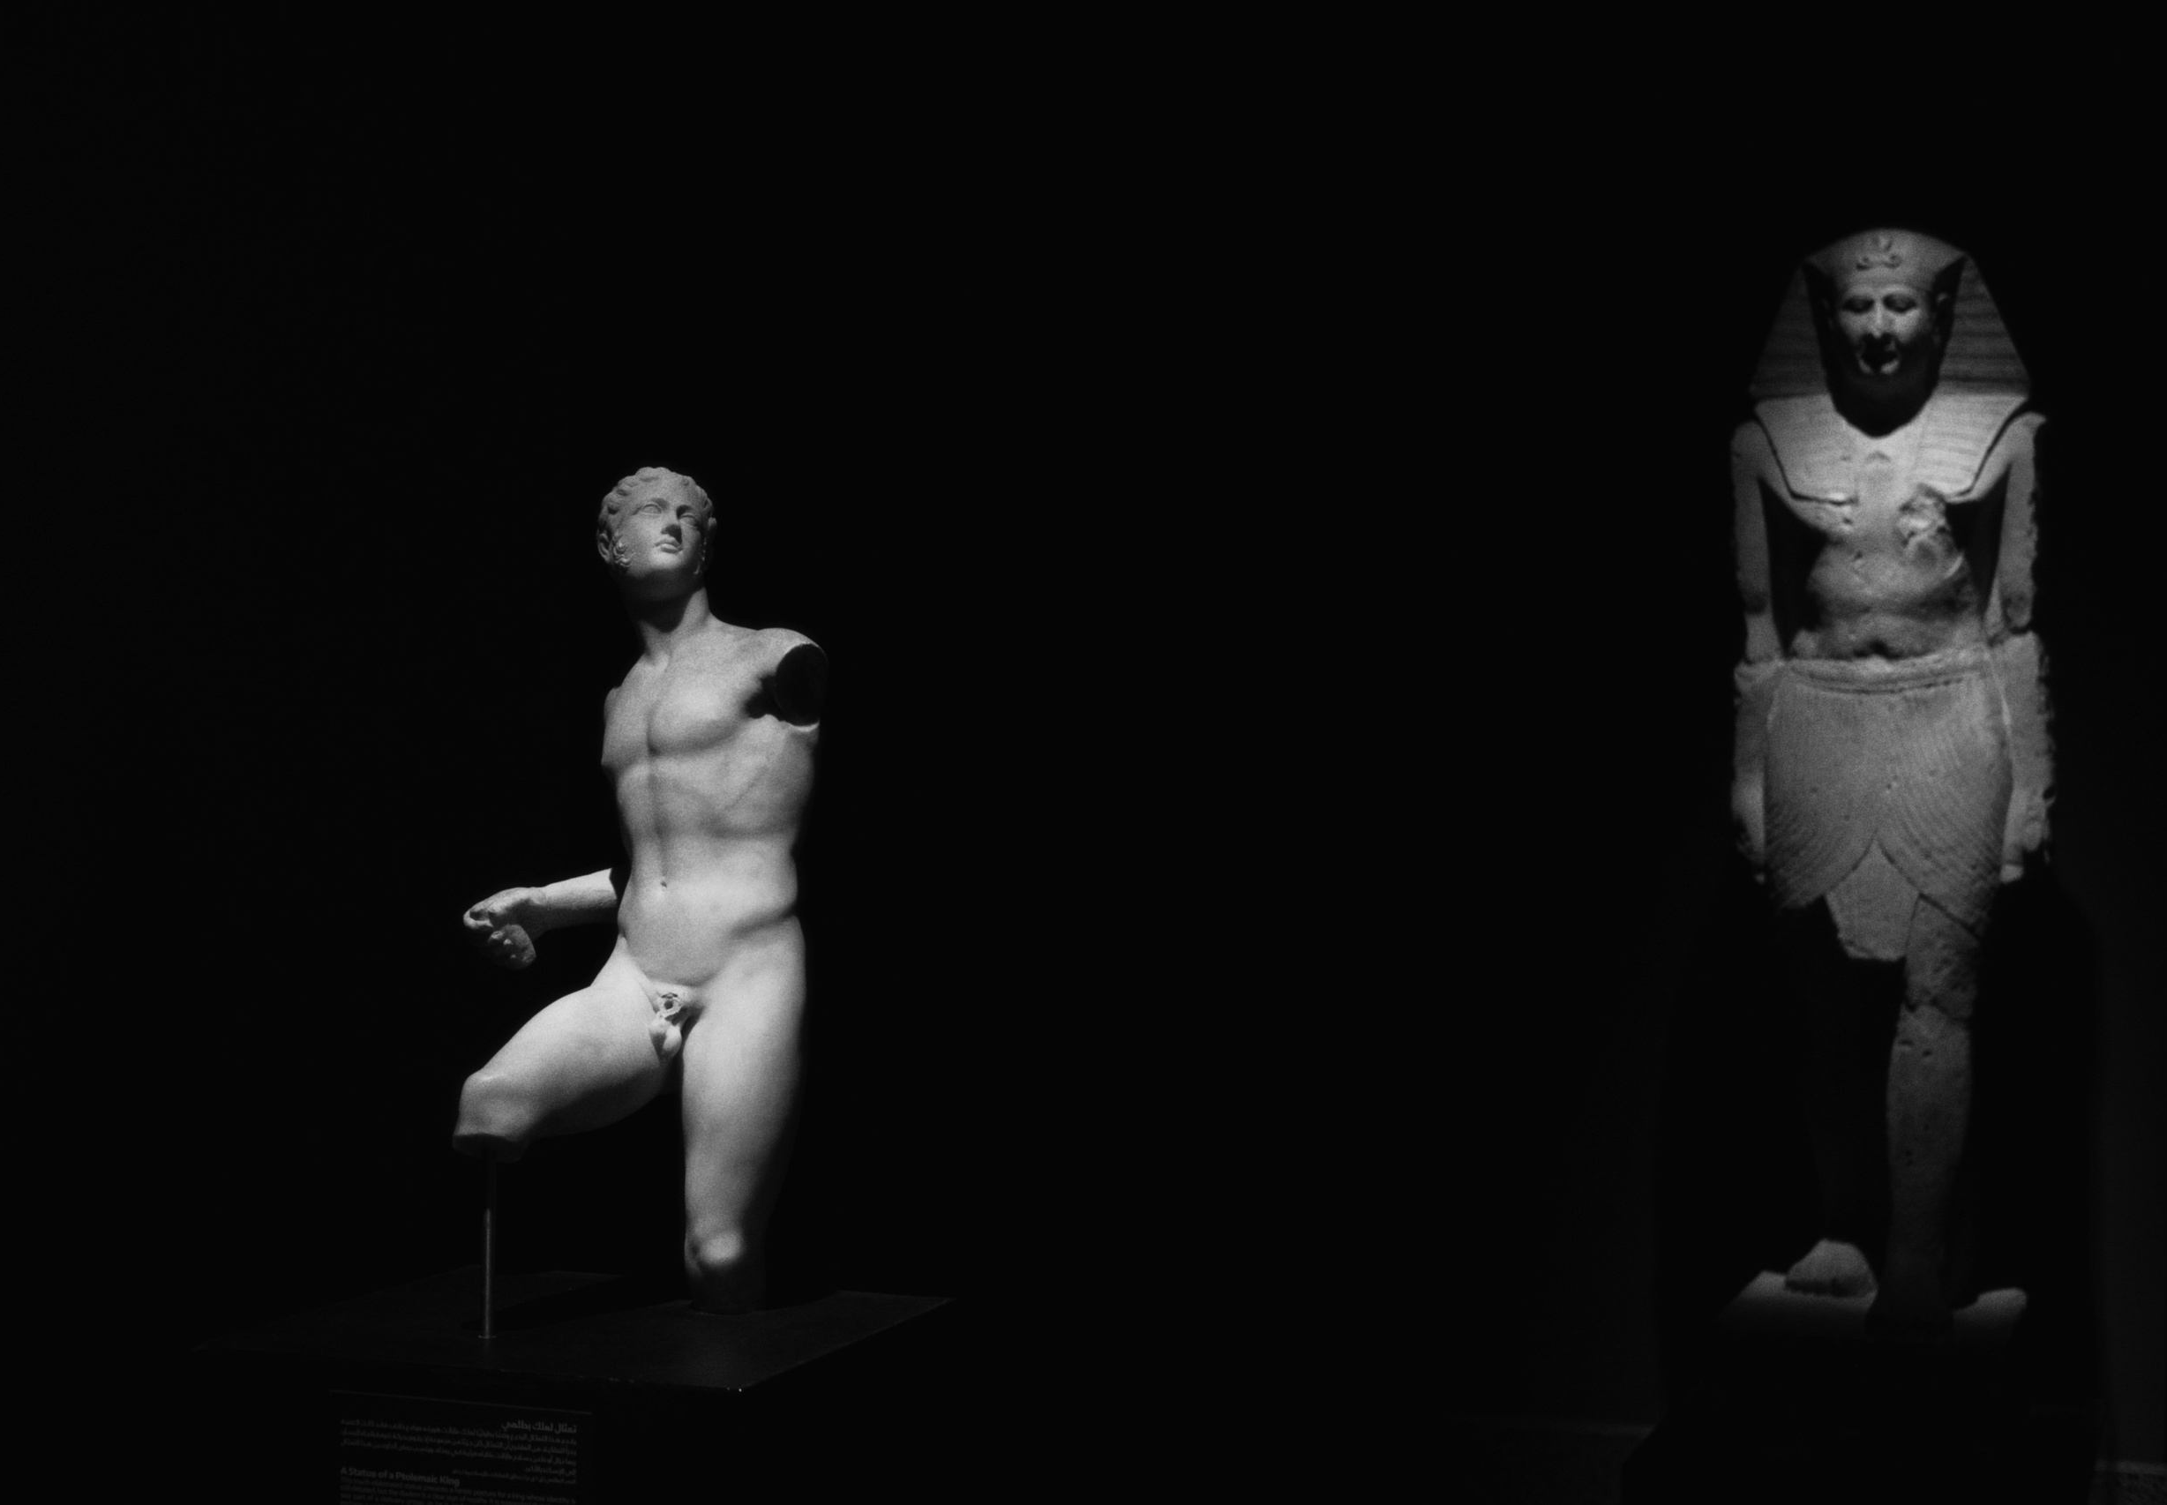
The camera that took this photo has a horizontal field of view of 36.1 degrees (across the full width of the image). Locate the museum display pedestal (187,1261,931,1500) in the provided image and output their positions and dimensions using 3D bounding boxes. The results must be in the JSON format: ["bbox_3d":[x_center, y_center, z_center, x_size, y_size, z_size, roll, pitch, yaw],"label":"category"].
[{"bbox_3d":[-0.681,1.157,4.570,0.808,0.750,0.697,0,1,20],"label":"museum display pedestal"}]

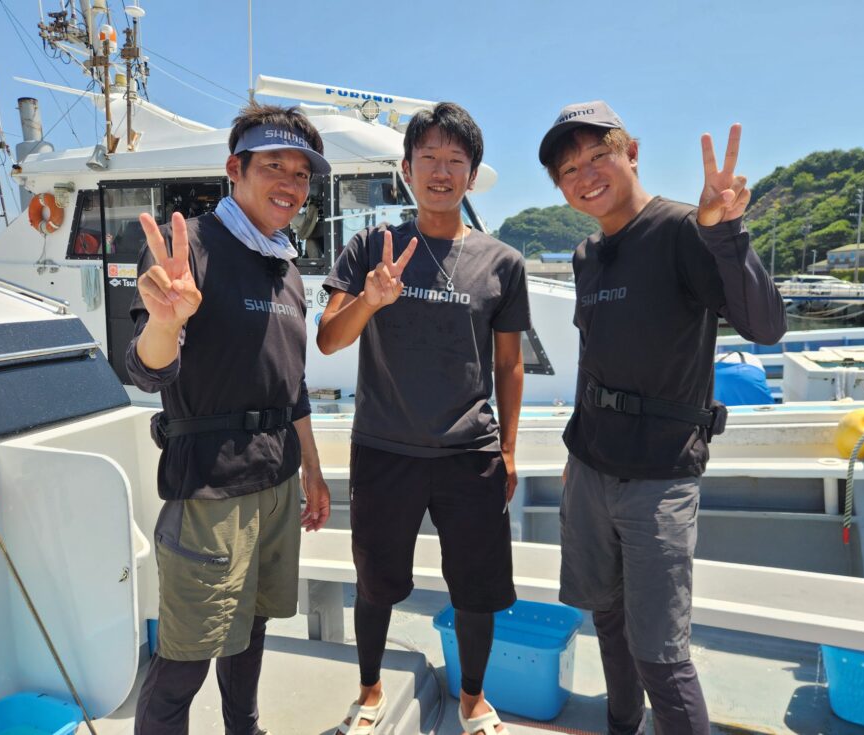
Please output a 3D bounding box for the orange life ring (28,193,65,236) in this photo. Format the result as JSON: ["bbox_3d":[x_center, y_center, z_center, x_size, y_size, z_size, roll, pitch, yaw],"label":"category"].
[{"bbox_3d":[-3.844,-1.537,6.500,0.420,0.420,0.110,2,7,17],"label":"orange life ring"}]

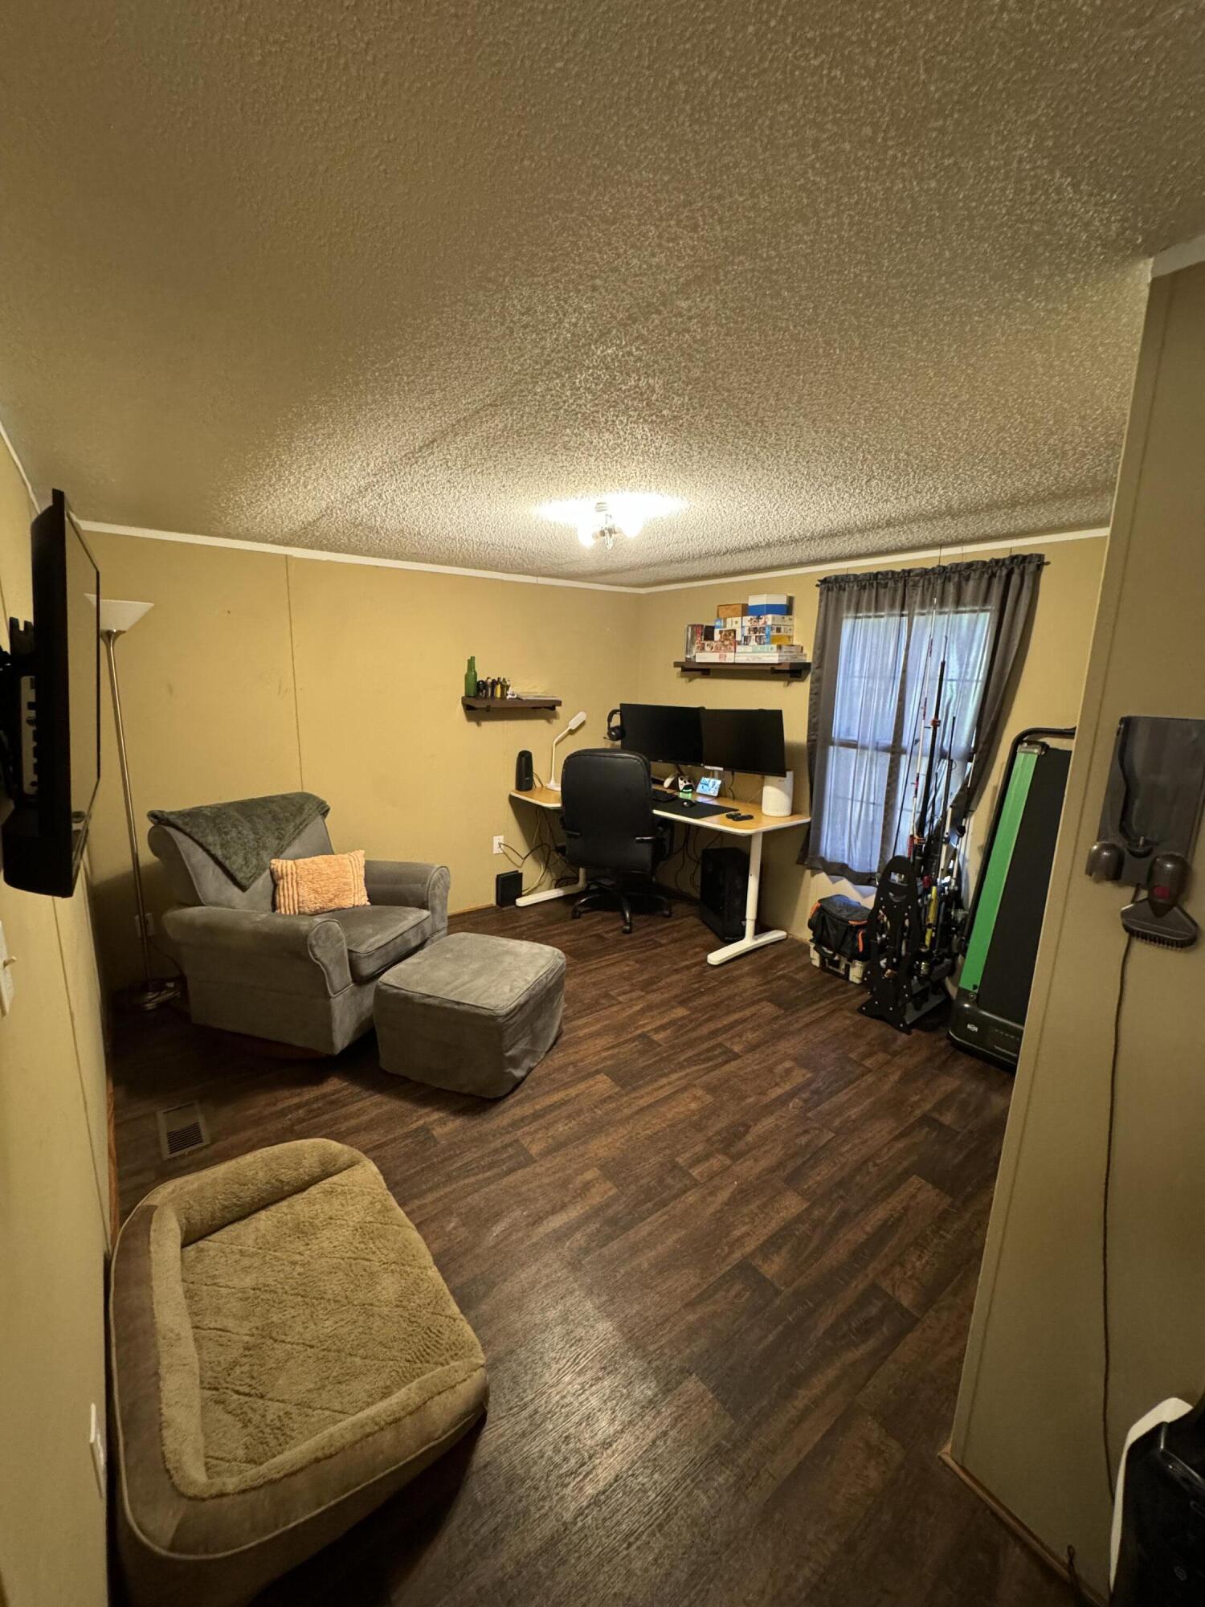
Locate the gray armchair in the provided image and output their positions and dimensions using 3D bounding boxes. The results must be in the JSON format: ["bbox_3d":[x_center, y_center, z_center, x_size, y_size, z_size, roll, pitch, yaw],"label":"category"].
[{"bbox_3d":[-1.329,0.506,2.977,0.920,0.940,0.950,5,12,18],"label":"gray armchair"}]

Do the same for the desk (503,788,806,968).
[{"bbox_3d":[0.279,0.394,4.082,1.107,0.787,1.600,-7,15,-36],"label":"desk"}]

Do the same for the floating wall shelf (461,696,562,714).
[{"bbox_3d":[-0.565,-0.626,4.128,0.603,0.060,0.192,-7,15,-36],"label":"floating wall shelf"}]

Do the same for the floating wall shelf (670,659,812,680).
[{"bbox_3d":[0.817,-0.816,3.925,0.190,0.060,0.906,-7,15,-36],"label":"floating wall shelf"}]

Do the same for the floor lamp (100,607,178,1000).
[{"bbox_3d":[-2.157,0.035,2.988,0.300,1.820,0.300,-7,15,-36],"label":"floor lamp"}]

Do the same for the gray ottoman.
[{"bbox_3d":[-0.530,0.859,2.722,0.565,0.390,0.550,6,12,19],"label":"gray ottoman"}]

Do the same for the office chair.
[{"bbox_3d":[0.108,0.183,4.238,0.680,1.130,0.700,4,12,13],"label":"office chair"}]

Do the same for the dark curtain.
[{"bbox_3d":[1.449,-0.297,3.183,0.120,1.610,1.050,-7,15,-36],"label":"dark curtain"}]

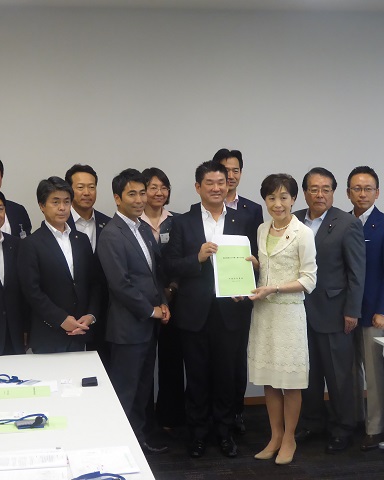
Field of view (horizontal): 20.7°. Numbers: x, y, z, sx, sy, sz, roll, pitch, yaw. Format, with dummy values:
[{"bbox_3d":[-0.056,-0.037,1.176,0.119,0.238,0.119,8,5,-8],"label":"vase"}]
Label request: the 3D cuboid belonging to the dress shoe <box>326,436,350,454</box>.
[{"bbox_3d":[0.898,1.208,6.369,0.105,0.105,0.280,1,5,25],"label":"dress shoe"}]

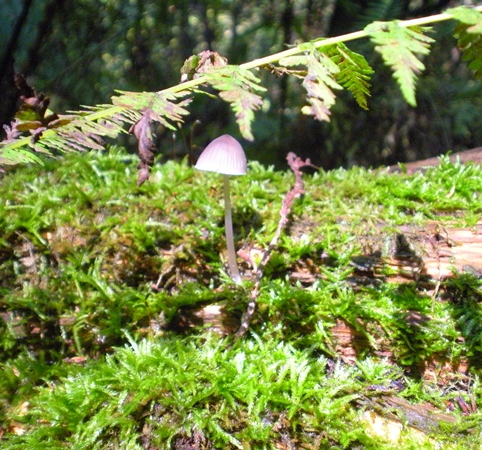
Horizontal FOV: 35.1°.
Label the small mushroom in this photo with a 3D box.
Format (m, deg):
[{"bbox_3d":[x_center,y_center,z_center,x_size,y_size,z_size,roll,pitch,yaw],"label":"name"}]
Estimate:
[{"bbox_3d":[-0.009,-0.008,0.370,0.025,0.073,0.025,-3,9,0],"label":"small mushroom"}]

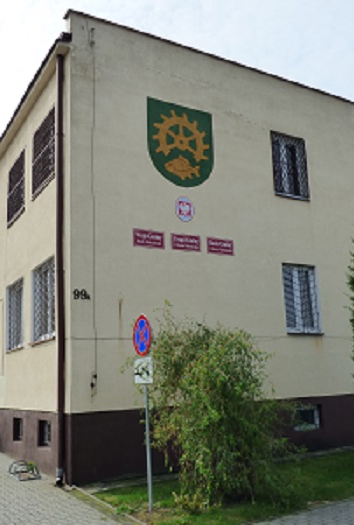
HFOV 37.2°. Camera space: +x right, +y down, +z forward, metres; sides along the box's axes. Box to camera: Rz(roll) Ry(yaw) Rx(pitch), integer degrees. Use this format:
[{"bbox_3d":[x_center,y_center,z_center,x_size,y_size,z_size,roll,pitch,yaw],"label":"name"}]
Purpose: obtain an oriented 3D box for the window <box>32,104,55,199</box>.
[{"bbox_3d":[-3.037,-2.496,11.853,0.070,1.518,1.748,5,-15,-30],"label":"window"}]

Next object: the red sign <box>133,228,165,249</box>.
[{"bbox_3d":[-0.535,-0.458,10.350,0.670,0.350,0.030,5,-14,-30],"label":"red sign"}]

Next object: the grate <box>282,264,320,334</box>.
[{"bbox_3d":[2.984,0.895,12.677,1.086,1.674,0.150,5,-15,-30],"label":"grate"}]

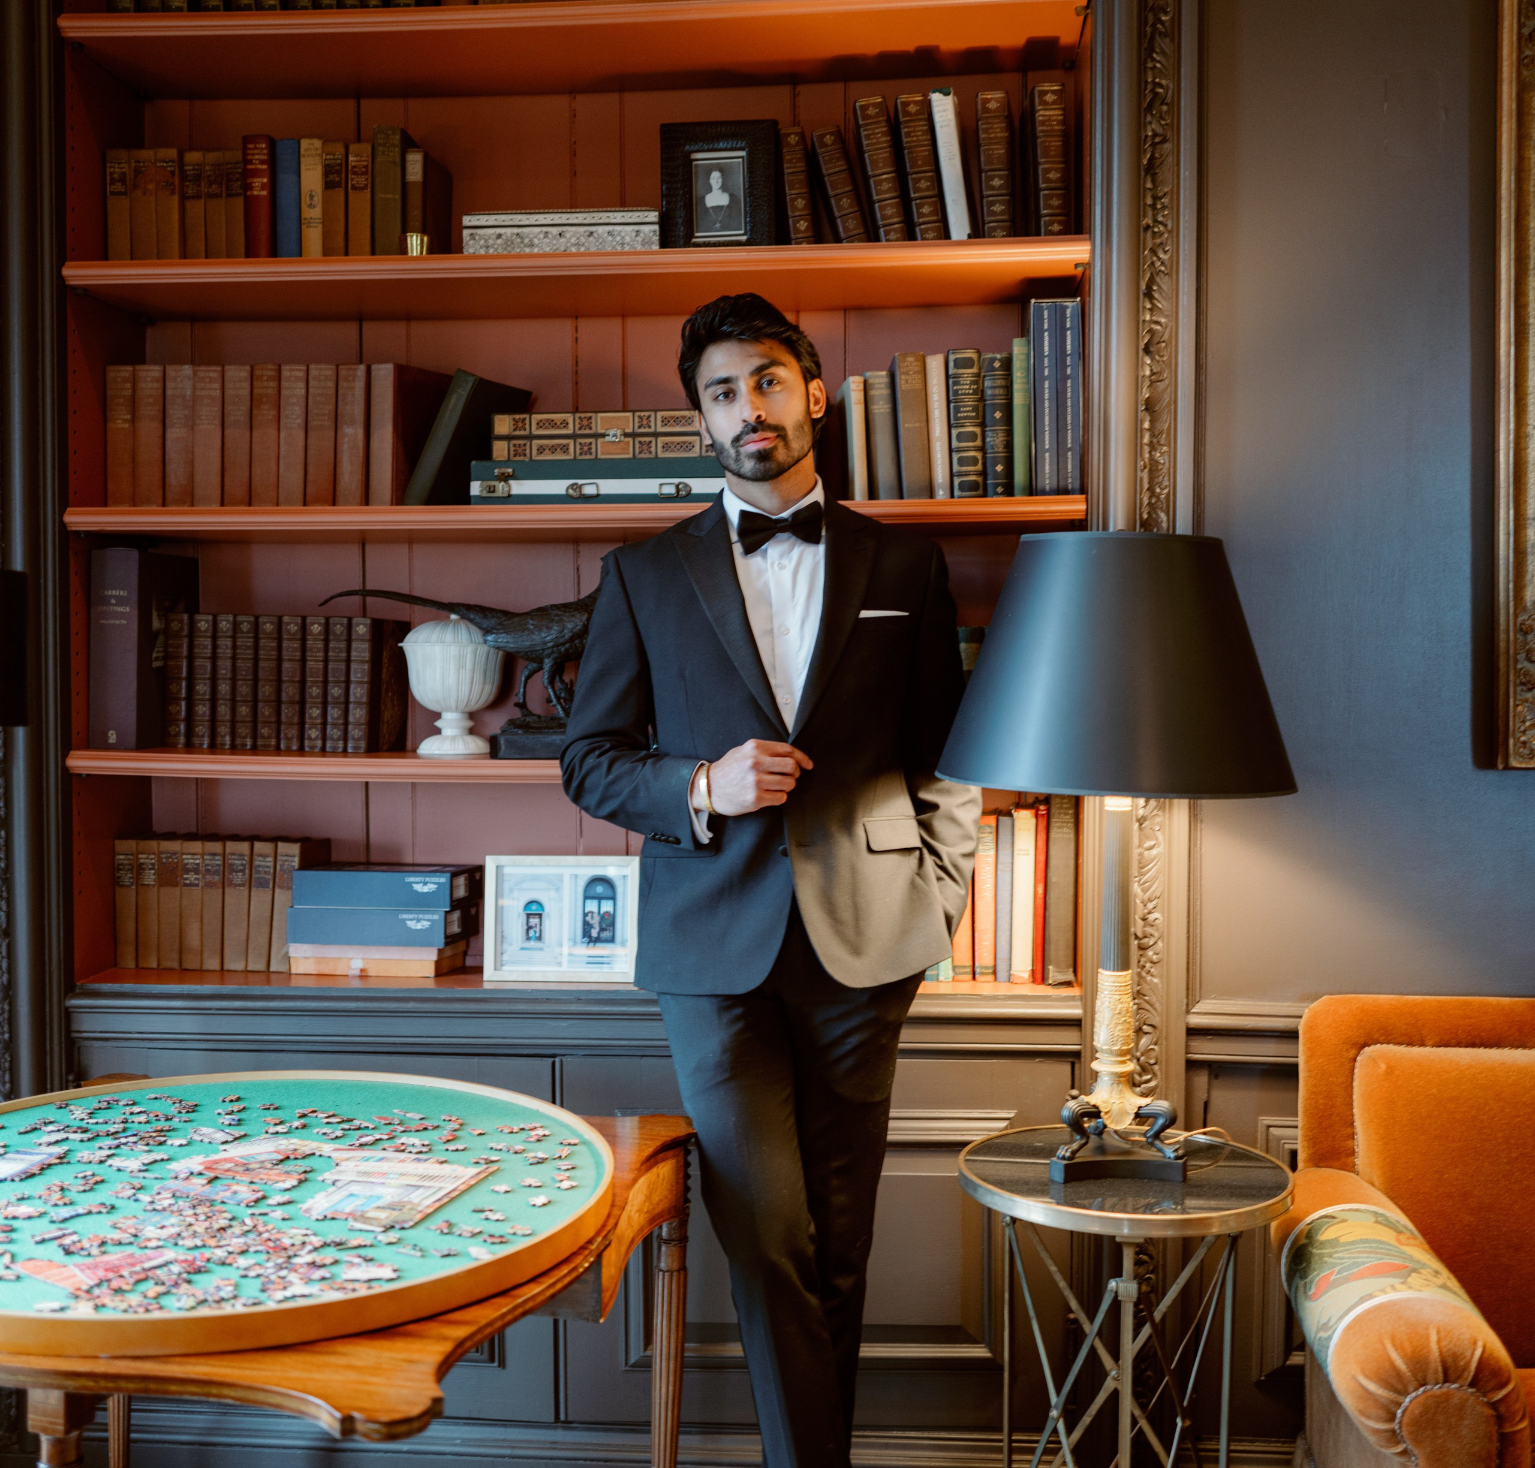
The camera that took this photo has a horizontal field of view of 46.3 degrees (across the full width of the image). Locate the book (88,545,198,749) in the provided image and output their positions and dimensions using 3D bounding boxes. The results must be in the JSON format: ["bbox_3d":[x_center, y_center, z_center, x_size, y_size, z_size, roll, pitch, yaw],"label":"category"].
[{"bbox_3d":[-0.998,-0.135,2.885,0.074,0.311,0.233,1,2,5],"label":"book"}]

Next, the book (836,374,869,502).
[{"bbox_3d":[0.134,-0.445,2.785,0.021,0.196,0.152,-2,2,-5],"label":"book"}]

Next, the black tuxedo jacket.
[{"bbox_3d":[0.005,0.009,2.525,0.591,0.713,0.327,0,2,2],"label":"black tuxedo jacket"}]

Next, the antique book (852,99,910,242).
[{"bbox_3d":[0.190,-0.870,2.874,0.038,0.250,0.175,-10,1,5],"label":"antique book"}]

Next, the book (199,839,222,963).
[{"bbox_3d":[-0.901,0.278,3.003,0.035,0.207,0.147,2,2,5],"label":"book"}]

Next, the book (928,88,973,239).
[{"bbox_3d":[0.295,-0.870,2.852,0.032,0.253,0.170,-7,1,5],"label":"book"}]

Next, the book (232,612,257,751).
[{"bbox_3d":[-0.846,-0.086,3.003,0.035,0.223,0.155,2,2,5],"label":"book"}]

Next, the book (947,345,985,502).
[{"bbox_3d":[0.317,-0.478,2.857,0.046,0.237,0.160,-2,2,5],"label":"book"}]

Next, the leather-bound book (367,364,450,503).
[{"bbox_3d":[-0.565,-0.460,2.845,0.035,0.226,0.160,1,2,23],"label":"leather-bound book"}]

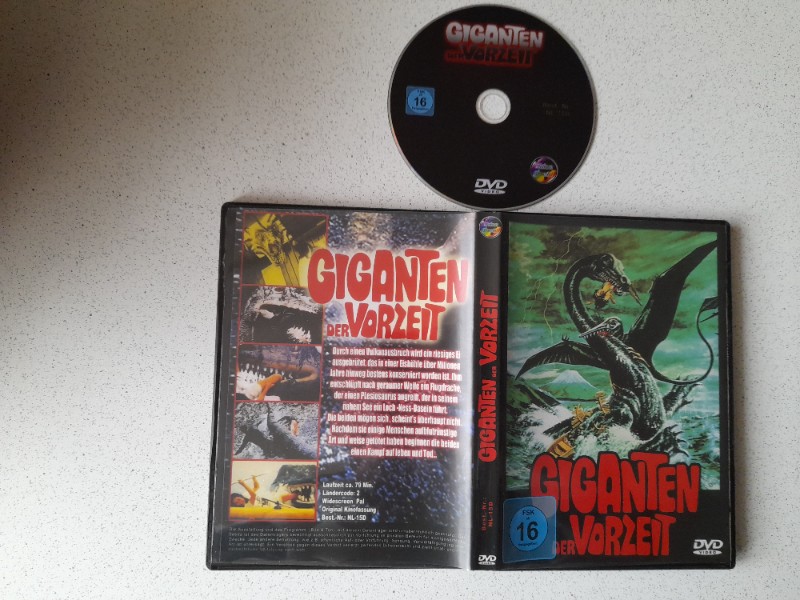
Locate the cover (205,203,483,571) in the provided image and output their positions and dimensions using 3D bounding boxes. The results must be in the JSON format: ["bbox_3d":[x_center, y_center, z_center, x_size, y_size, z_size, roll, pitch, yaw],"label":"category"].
[{"bbox_3d":[-0.029,0.045,0.310,0.136,0.010,0.190,2,86,-3],"label":"cover"}]

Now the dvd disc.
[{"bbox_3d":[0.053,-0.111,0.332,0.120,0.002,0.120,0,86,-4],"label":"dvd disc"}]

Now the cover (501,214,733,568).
[{"bbox_3d":[0.118,0.049,0.319,0.130,0.010,0.190,2,86,-3],"label":"cover"}]

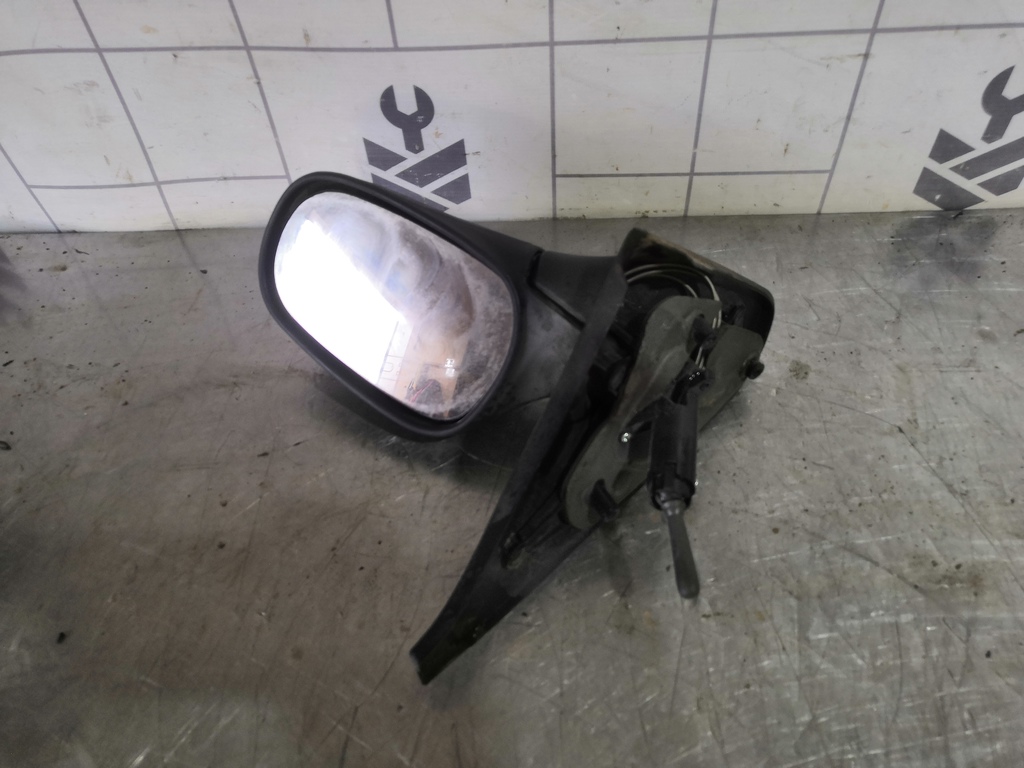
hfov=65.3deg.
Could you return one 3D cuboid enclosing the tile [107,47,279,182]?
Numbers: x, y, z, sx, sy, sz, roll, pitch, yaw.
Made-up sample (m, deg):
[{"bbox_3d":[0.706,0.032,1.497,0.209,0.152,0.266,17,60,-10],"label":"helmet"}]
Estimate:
[{"bbox_3d":[-0.232,-0.199,0.596,0.102,0.102,0.008,0,48,4],"label":"tile"}]

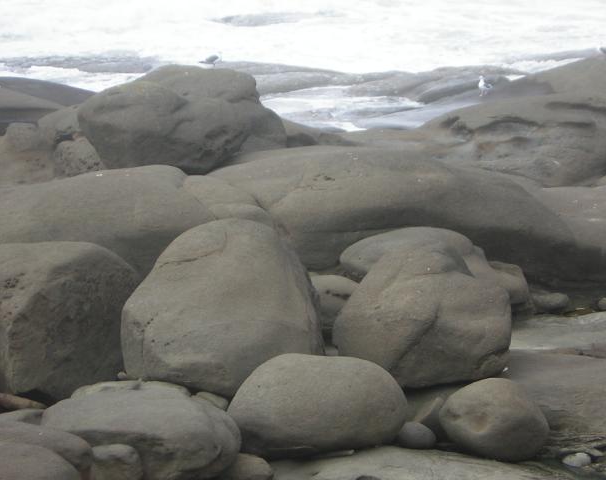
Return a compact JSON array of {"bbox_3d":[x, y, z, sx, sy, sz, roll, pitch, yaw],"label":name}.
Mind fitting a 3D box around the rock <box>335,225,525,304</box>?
[{"bbox_3d":[0.922,0.193,14.000,1.332,0.555,0.999,0,10,0],"label":"rock"}]

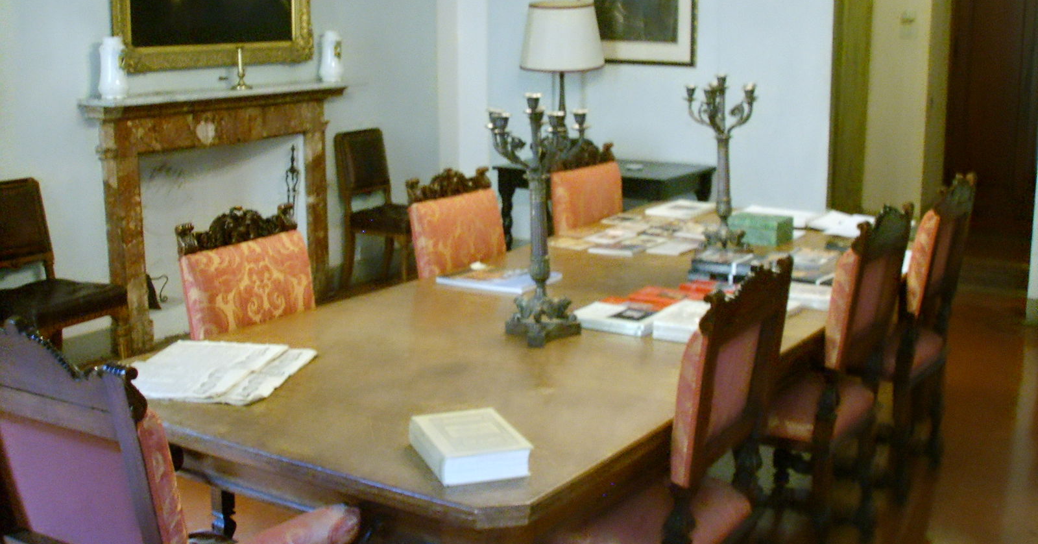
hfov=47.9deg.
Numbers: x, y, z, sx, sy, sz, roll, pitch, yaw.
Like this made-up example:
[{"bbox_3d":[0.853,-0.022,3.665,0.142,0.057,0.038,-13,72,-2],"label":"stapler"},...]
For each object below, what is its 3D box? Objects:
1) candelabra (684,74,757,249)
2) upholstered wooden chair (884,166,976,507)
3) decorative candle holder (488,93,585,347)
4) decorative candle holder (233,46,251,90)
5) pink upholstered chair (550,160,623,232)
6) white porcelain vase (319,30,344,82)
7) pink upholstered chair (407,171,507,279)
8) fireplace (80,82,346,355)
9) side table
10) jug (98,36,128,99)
[{"bbox_3d":[0.736,-0.375,4.156,0.260,0.645,0.260,8,15,34],"label":"candelabra"},{"bbox_3d":[1.253,0.190,4.156,0.533,1.099,0.476,8,15,33],"label":"upholstered wooden chair"},{"bbox_3d":[0.053,-0.141,3.133,0.260,0.650,0.260,8,15,34],"label":"decorative candle holder"},{"bbox_3d":[-1.463,-1.064,6.112,0.100,0.210,0.100,8,15,34],"label":"decorative candle holder"},{"bbox_3d":[0.503,0.014,4.865,0.562,1.108,0.507,8,14,33],"label":"pink upholstered chair"},{"bbox_3d":[-1.073,-1.228,6.670,0.136,0.276,0.136,-1,12,0],"label":"white porcelain vase"},{"bbox_3d":[-0.057,0.173,4.310,0.533,1.099,0.476,8,15,33],"label":"pink upholstered chair"},{"bbox_3d":[-1.518,-0.340,6.232,0.260,1.255,1.610,8,15,34],"label":"fireplace"},{"bbox_3d":[0.510,-0.254,7.042,1.148,0.749,0.640,8,15,33],"label":"side table"},{"bbox_3d":[-1.901,-0.959,5.477,0.139,0.276,0.139,8,15,33],"label":"jug"}]

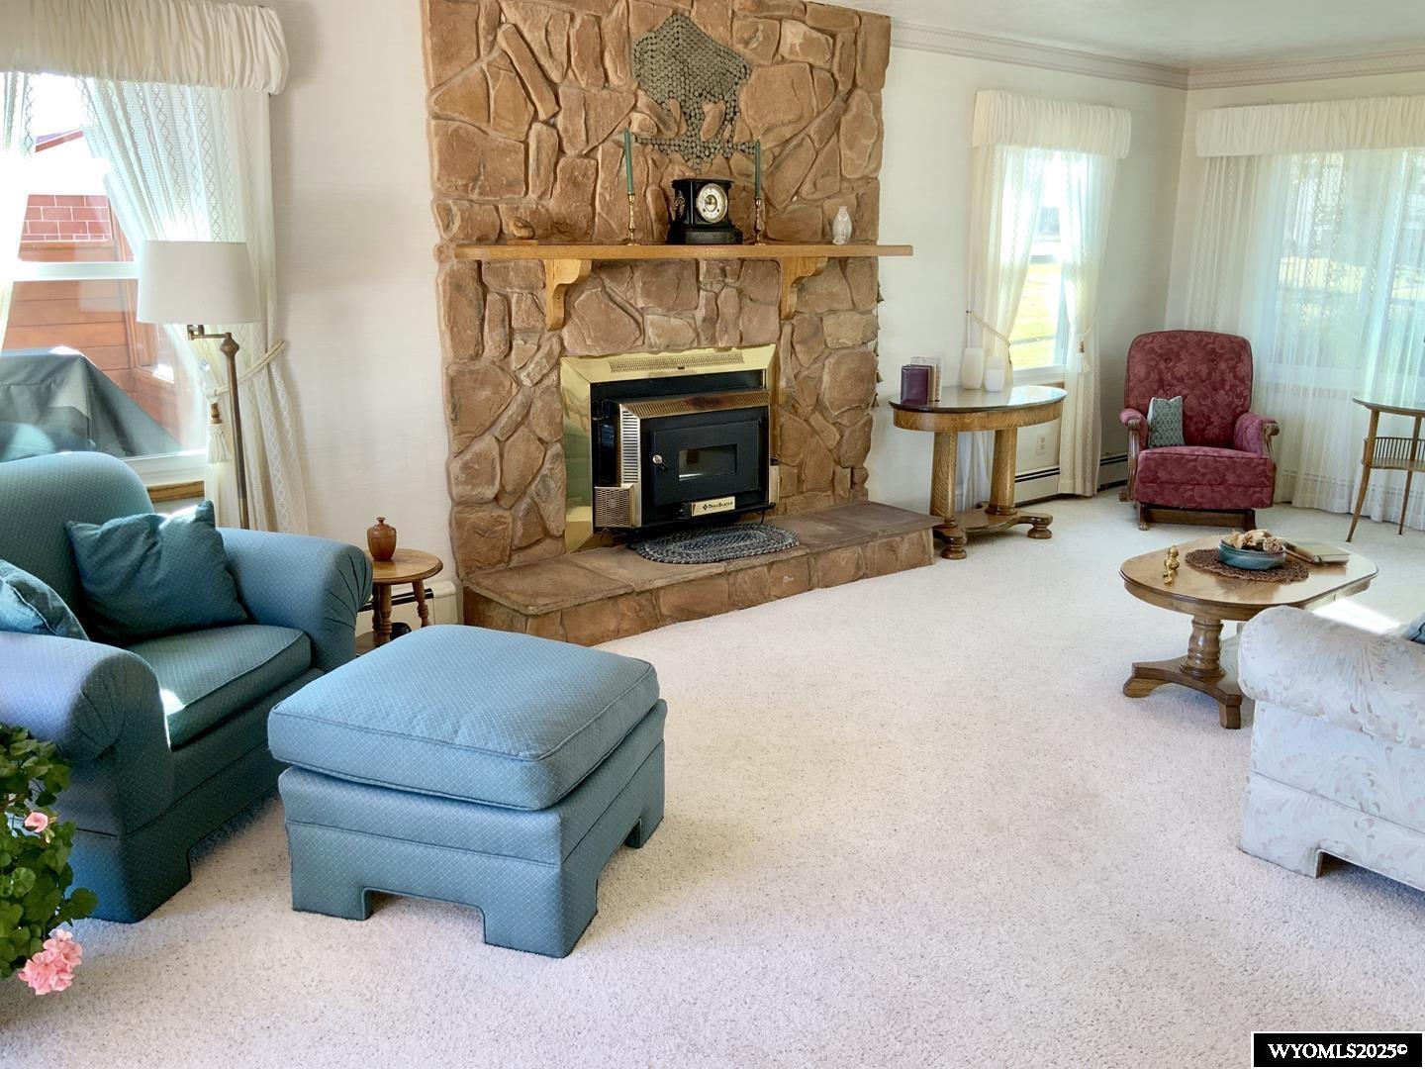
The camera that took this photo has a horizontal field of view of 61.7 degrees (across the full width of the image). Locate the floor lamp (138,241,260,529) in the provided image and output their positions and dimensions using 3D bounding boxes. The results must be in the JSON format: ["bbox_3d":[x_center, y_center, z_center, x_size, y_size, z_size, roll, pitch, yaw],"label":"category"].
[{"bbox_3d":[-1.500,-0.137,3.632,0.400,1.463,0.370,-11,18,-37],"label":"floor lamp"}]

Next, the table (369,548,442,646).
[{"bbox_3d":[-1.036,0.325,3.828,0.358,0.482,0.358,-11,18,-37],"label":"table"}]

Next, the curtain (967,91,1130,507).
[{"bbox_3d":[1.774,-1.199,6.446,1.130,2.170,0.180,-11,18,-37],"label":"curtain"}]

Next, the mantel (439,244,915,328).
[{"bbox_3d":[-0.013,-1.020,4.900,2.160,0.327,0.265,-11,18,-37],"label":"mantel"}]

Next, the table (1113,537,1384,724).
[{"bbox_3d":[1.804,0.317,4.098,1.042,0.436,0.640,-11,18,-37],"label":"table"}]

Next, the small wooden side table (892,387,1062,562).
[{"bbox_3d":[1.298,-0.329,5.972,1.140,0.731,0.600,-11,18,-37],"label":"small wooden side table"}]

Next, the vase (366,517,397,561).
[{"bbox_3d":[-1.053,0.014,3.789,0.094,0.139,0.094,-11,18,-37],"label":"vase"}]

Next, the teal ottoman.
[{"bbox_3d":[-0.542,0.570,2.893,0.675,0.485,0.675,5,15,16],"label":"teal ottoman"}]

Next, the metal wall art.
[{"bbox_3d":[-0.062,-1.774,4.788,0.615,0.560,0.050,-11,18,-37],"label":"metal wall art"}]

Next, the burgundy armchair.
[{"bbox_3d":[2.595,-0.577,6.513,0.770,0.975,0.820,2,15,5],"label":"burgundy armchair"}]

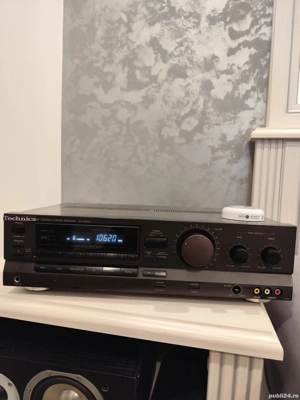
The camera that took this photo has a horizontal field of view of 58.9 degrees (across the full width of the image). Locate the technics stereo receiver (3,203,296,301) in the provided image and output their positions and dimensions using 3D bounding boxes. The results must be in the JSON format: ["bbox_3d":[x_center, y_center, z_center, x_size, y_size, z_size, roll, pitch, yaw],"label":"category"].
[{"bbox_3d":[-0.001,0.085,0.540,0.430,0.124,0.314,2,3,2],"label":"technics stereo receiver"}]

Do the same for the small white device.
[{"bbox_3d":[0.159,0.022,0.459,0.075,0.022,0.075,2,3,2],"label":"small white device"}]

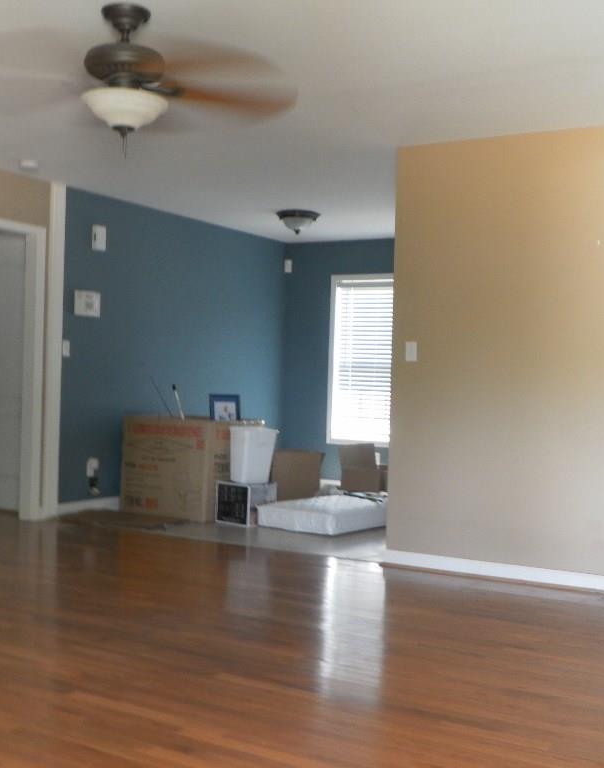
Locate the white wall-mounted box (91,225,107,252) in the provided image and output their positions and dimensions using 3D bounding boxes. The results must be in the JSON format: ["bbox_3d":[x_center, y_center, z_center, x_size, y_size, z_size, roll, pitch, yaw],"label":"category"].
[{"bbox_3d":[-1.568,-1.129,7.569,0.040,0.190,0.120,2,0,30],"label":"white wall-mounted box"}]

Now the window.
[{"bbox_3d":[0.676,-0.232,9.370,0.950,1.630,0.060,2,0,30],"label":"window"}]

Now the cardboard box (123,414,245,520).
[{"bbox_3d":[-0.873,0.634,7.575,0.790,0.735,0.660,2,0,30],"label":"cardboard box"}]

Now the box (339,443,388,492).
[{"bbox_3d":[0.582,0.793,8.686,0.390,0.490,0.370,2,0,30],"label":"box"}]

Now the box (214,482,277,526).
[{"bbox_3d":[-0.396,0.871,7.214,0.330,0.292,0.360,2,0,36],"label":"box"}]

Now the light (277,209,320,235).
[{"bbox_3d":[-0.029,-1.332,8.095,0.360,0.170,0.360,2,0,0],"label":"light"}]

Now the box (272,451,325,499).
[{"bbox_3d":[-0.029,0.788,8.300,0.410,0.470,0.370,2,0,4],"label":"box"}]

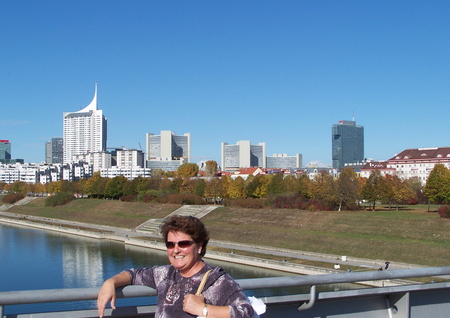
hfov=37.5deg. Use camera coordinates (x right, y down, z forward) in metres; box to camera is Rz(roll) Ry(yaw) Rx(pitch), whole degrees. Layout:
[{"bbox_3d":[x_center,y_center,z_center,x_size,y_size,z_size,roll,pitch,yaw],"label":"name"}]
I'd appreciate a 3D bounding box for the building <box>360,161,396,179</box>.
[{"bbox_3d":[92.567,11.531,399.839,20.000,20.060,12.000,-1,-2,27],"label":"building"}]

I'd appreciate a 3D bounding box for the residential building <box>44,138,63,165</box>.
[{"bbox_3d":[-341.370,13.530,1330.000,37.090,109.280,32.000,1,-2,-14],"label":"residential building"}]

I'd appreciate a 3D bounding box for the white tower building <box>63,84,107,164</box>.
[{"bbox_3d":[-207.157,-35.332,986.765,60.000,153.530,22.000,0,-2,14],"label":"white tower building"}]

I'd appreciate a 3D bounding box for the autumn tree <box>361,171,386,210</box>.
[{"bbox_3d":[40.522,8.634,180.811,6.700,11.000,6.700,0,-2,0],"label":"autumn tree"}]

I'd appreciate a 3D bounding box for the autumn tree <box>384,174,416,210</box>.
[{"bbox_3d":[42.450,8.080,160.000,7.480,8.680,7.400,-1,-3,15],"label":"autumn tree"}]

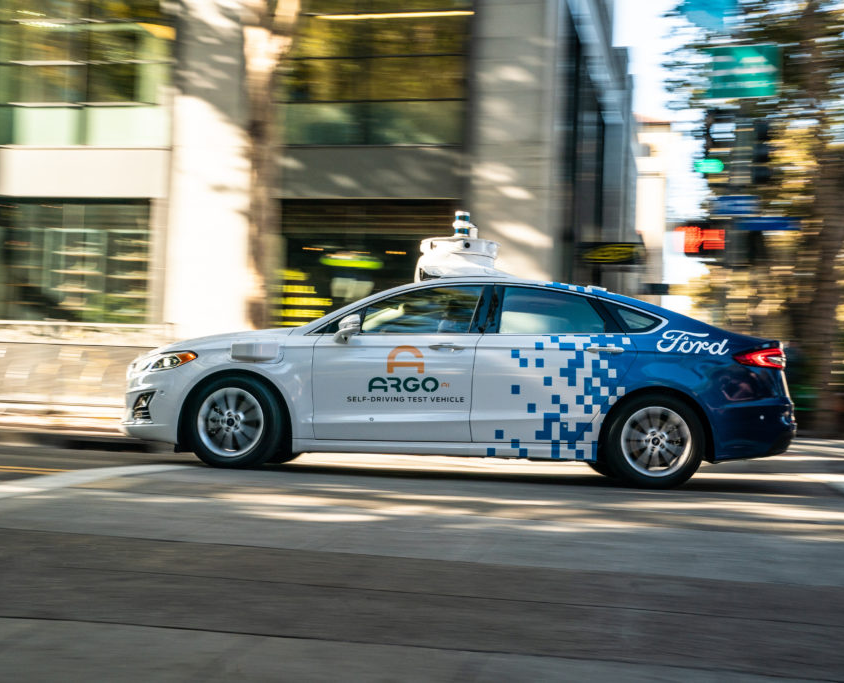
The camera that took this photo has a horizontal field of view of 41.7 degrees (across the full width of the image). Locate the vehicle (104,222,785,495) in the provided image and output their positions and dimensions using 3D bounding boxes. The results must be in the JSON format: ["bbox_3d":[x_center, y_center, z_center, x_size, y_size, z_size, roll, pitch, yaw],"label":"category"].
[{"bbox_3d":[0.265,0.020,8.378,4.870,1.930,1.950,2,-4,2],"label":"vehicle"}]

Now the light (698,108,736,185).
[{"bbox_3d":[3.486,-2.308,13.131,0.310,0.850,0.370,2,-2,11],"label":"light"}]

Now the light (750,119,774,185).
[{"bbox_3d":[4.010,-2.244,13.104,0.370,0.800,0.300,2,-2,11],"label":"light"}]

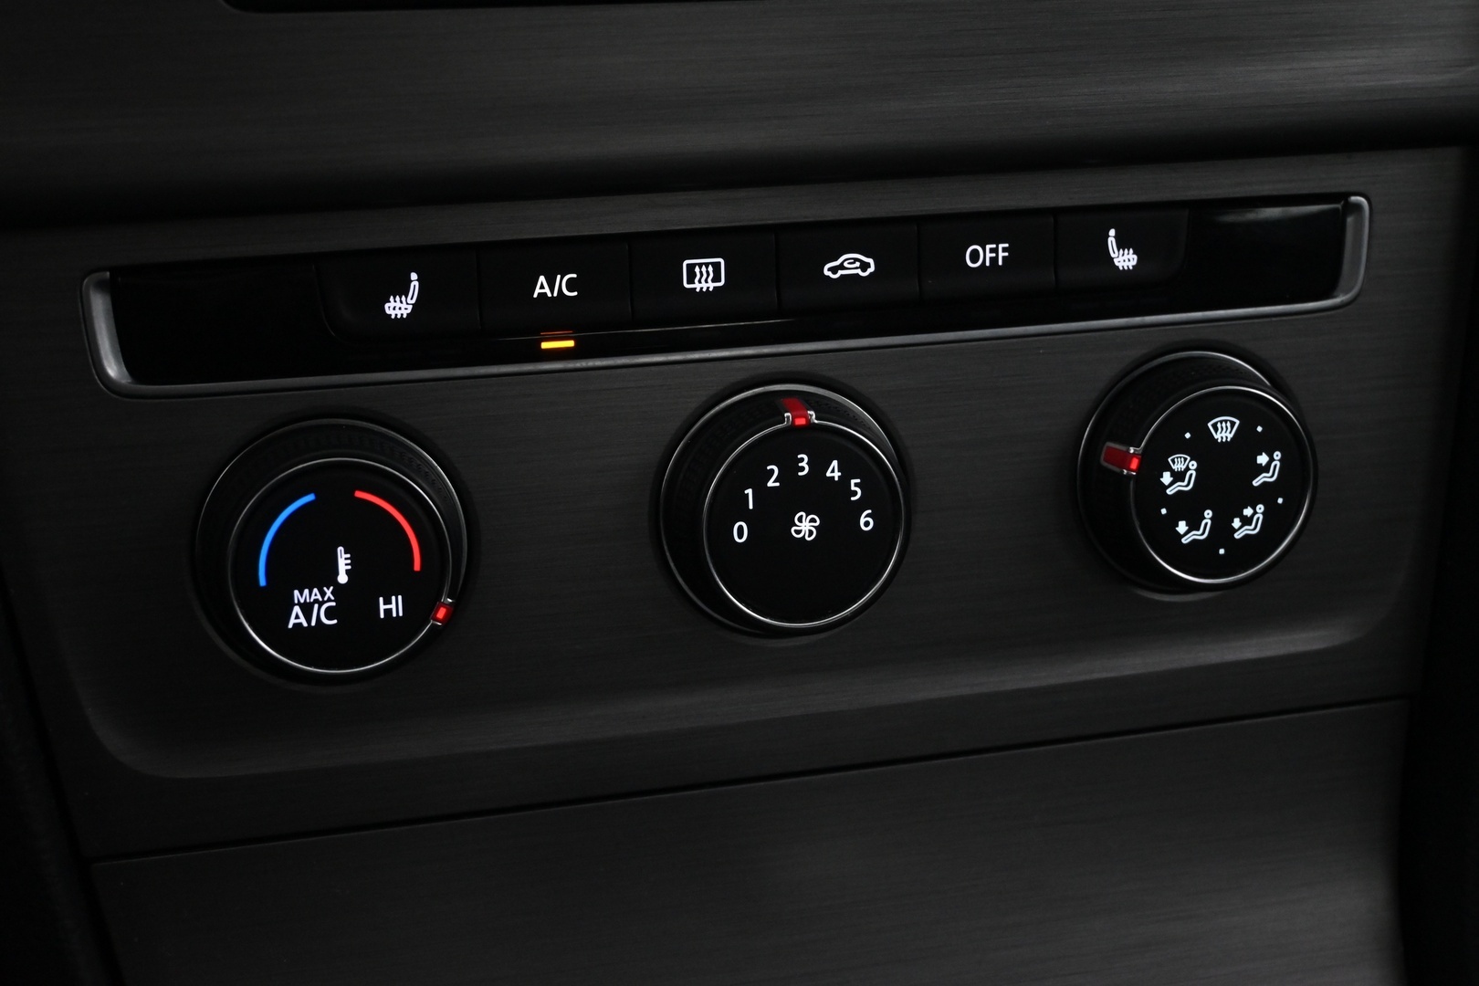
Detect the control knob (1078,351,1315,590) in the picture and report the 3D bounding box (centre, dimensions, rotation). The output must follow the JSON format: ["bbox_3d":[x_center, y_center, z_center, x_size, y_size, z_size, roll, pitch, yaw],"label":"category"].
[{"bbox_3d":[0.076,-0.002,0.342,0.040,0.040,0.013,-5,11,-14],"label":"control knob"}]

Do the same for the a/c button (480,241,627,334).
[{"bbox_3d":[-0.028,-0.031,0.317,0.023,0.013,0.005,-5,11,-14],"label":"a/c button"}]

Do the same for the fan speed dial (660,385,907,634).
[{"bbox_3d":[0.009,0.004,0.325,0.040,0.040,0.013,-5,11,-14],"label":"fan speed dial"}]

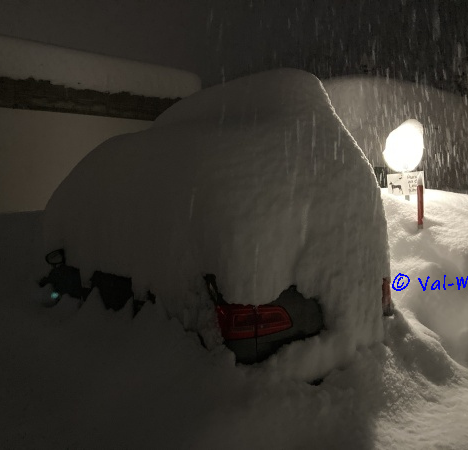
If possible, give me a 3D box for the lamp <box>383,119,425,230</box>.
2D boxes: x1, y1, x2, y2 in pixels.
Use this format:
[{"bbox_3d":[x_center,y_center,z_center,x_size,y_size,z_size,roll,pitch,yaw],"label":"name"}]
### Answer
[{"bbox_3d":[1.716,-0.511,20.000,0.420,1.150,0.350,0,6,11],"label":"lamp"}]

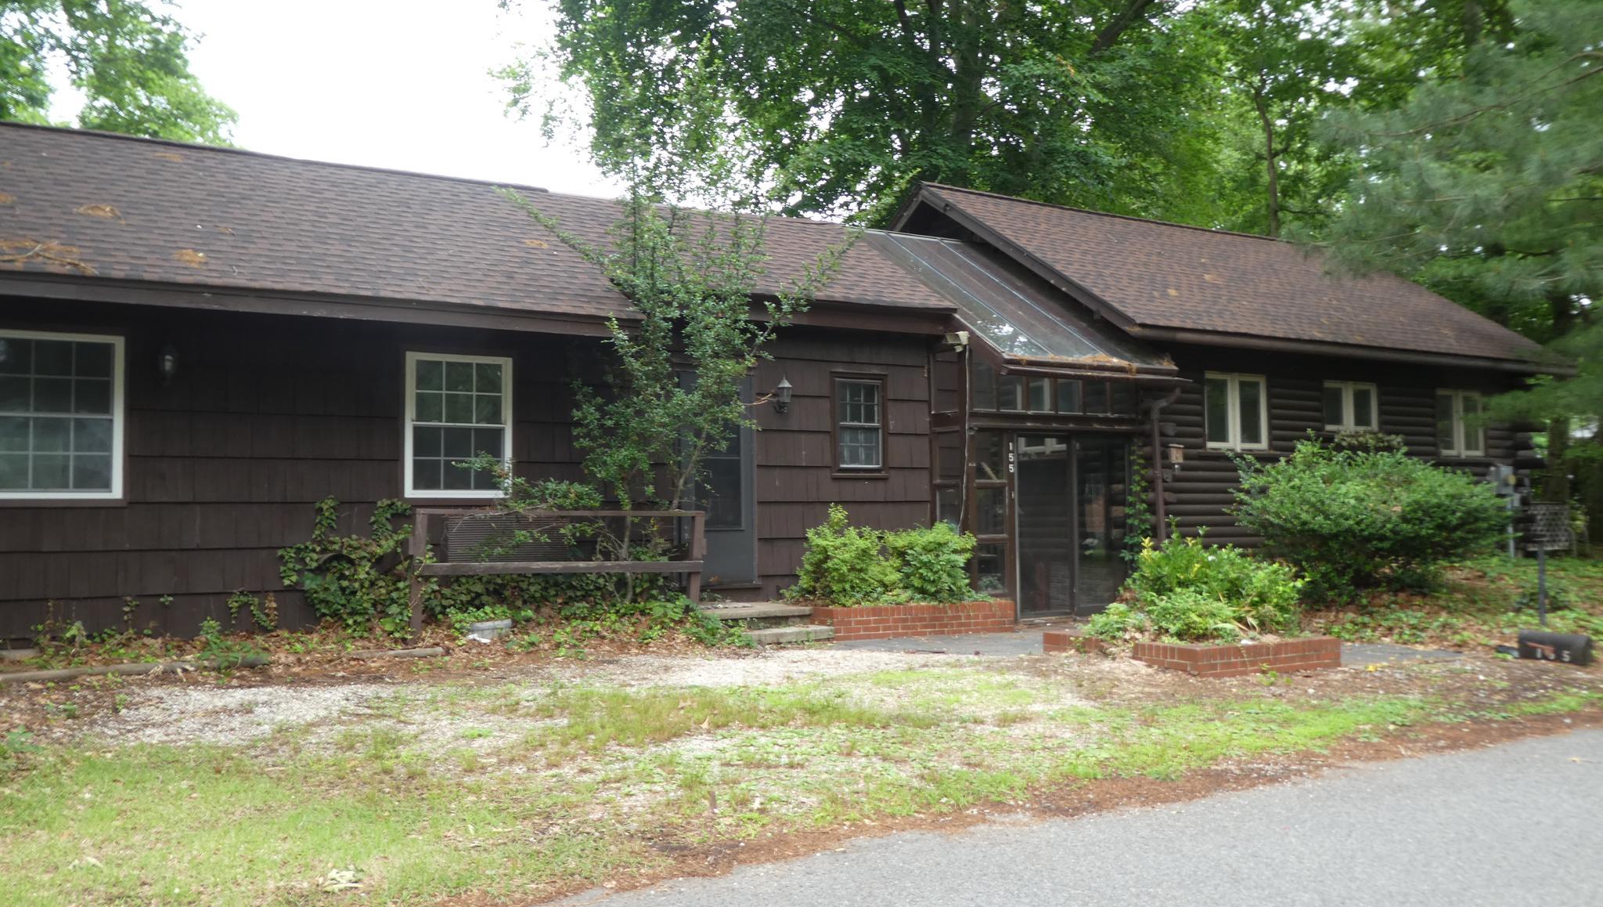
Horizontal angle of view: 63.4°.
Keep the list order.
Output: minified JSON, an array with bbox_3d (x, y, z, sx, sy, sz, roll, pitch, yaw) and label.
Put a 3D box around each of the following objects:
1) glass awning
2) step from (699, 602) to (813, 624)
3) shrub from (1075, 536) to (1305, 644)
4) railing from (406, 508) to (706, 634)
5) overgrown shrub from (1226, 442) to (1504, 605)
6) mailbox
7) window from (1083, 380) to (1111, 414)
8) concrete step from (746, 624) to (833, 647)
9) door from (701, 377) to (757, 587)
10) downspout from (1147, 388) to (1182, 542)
[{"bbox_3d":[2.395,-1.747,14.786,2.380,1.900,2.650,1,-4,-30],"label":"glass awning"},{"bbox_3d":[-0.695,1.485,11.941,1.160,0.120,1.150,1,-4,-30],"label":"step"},{"bbox_3d":[3.207,1.060,10.531,1.650,0.850,1.400,1,-3,-31],"label":"shrub"},{"bbox_3d":[-1.936,0.925,10.483,2.500,0.950,0.140,1,-4,-30],"label":"railing"},{"bbox_3d":[6.350,0.795,14.724,2.850,1.800,2.350,1,-3,-31],"label":"overgrown shrub"},{"bbox_3d":[5.727,1.482,9.850,0.180,0.225,0.490,1,-4,-25],"label":"mailbox"},{"bbox_3d":[3.284,-0.624,14.341,0.420,0.370,0.060,1,-4,-30],"label":"window"},{"bbox_3d":[-0.261,1.630,11.538,1.080,0.120,0.380,1,-3,-31],"label":"concrete step"},{"bbox_3d":[-0.809,0.235,12.714,0.832,2.090,0.060,1,-3,-31],"label":"door"},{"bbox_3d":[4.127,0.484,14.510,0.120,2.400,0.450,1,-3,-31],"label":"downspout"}]

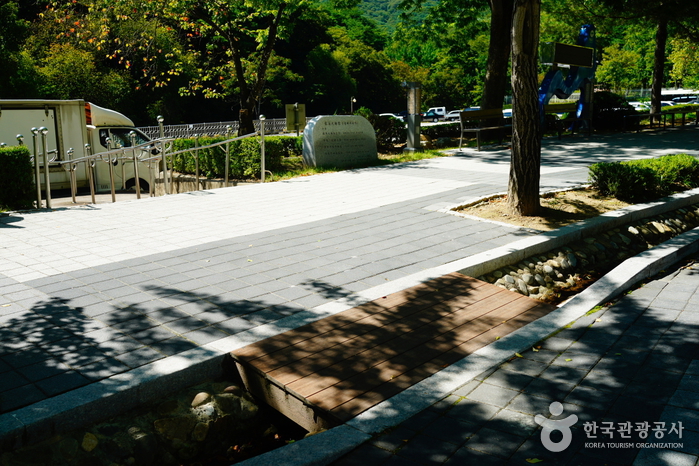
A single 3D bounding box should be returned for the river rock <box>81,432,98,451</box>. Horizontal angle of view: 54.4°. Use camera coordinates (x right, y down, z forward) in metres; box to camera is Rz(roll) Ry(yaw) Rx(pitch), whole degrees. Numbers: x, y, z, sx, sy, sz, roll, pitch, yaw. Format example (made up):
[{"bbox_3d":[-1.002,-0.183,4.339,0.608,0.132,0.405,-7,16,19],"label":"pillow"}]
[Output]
[{"bbox_3d":[-1.114,0.900,2.918,0.060,0.066,0.070,0,11,0],"label":"river rock"}]

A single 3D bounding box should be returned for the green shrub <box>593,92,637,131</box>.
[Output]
[{"bbox_3d":[7.226,-3.340,18.600,1.300,1.120,1.250,4,12,17],"label":"green shrub"}]

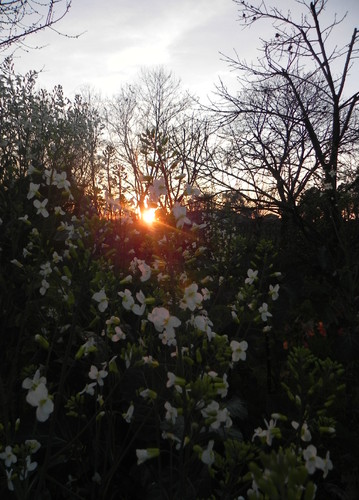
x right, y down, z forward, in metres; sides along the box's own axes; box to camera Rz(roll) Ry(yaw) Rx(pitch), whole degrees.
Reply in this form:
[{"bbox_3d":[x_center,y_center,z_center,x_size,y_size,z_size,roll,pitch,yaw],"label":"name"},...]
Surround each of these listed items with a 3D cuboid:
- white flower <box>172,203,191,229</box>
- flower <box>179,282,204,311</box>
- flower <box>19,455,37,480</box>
[{"bbox_3d":[0.002,-0.038,0.419,0.025,0.029,0.016,-2,5,-20],"label":"white flower"},{"bbox_3d":[0.013,0.050,0.403,0.025,0.029,0.015,-1,5,-9],"label":"flower"},{"bbox_3d":[-0.170,0.243,0.419,0.016,0.029,0.025,4,6,41],"label":"flower"}]

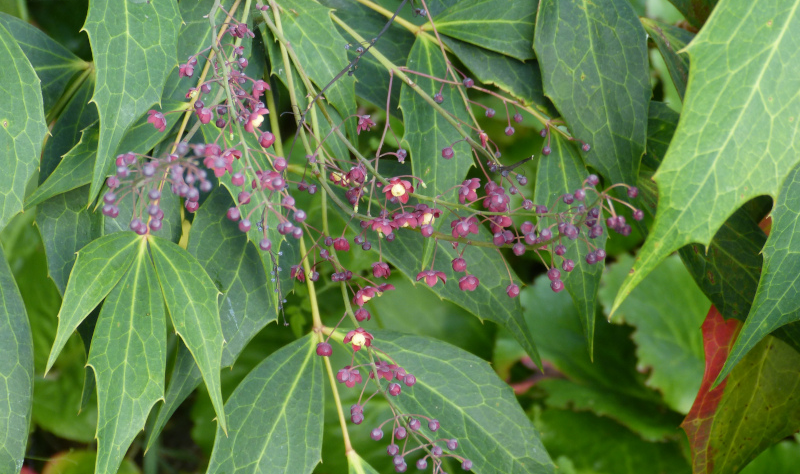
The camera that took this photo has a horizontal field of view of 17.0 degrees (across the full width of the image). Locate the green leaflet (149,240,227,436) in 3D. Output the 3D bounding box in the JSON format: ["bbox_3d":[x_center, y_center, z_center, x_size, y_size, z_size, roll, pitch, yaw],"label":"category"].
[{"bbox_3d":[-0.073,0.034,0.980,0.021,0.080,0.015,-18,-15,-12],"label":"green leaflet"}]

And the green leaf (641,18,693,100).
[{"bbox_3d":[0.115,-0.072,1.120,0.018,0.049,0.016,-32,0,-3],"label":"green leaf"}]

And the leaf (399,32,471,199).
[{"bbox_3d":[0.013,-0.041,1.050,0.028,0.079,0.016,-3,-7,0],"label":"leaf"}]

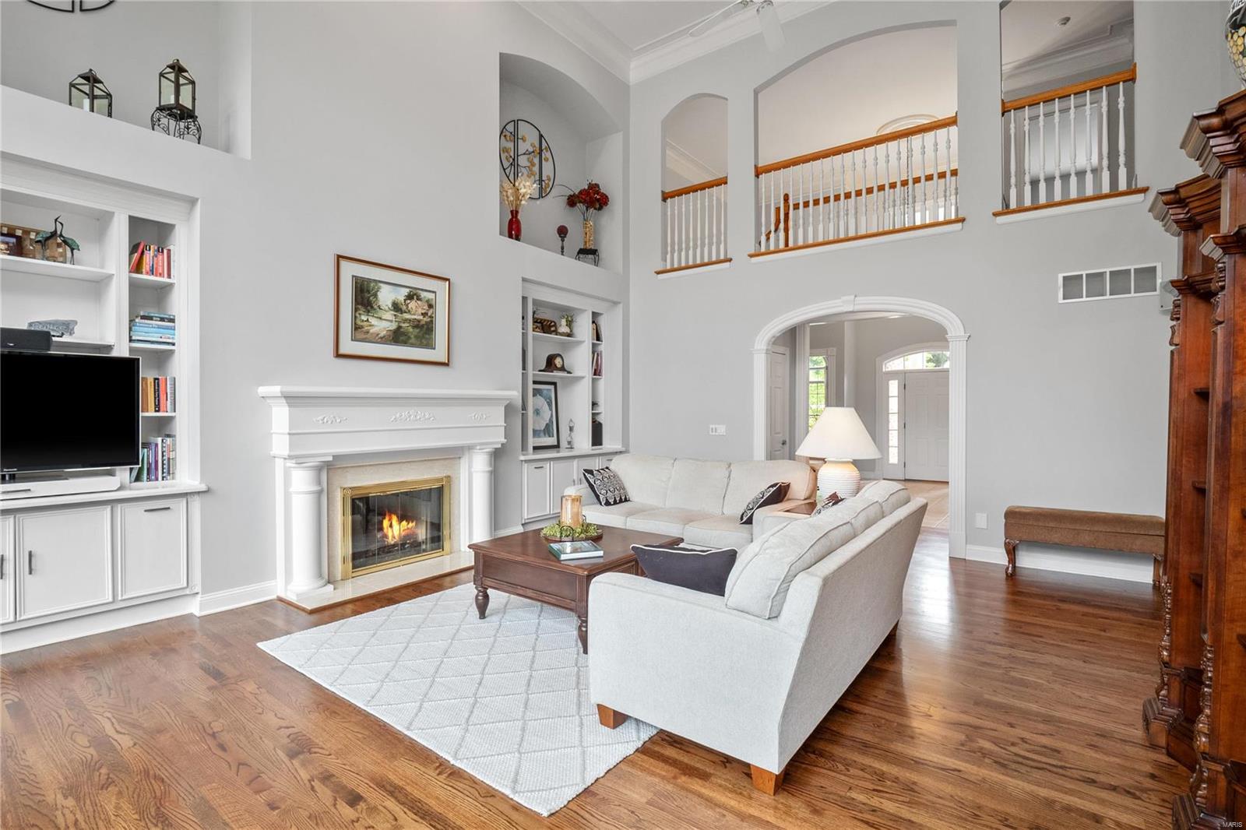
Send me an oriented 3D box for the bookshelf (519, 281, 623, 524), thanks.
[{"bbox_3d":[-0.748,-0.105,6.669,0.564,2.685,1.835,1,1,37],"label":"bookshelf"}]

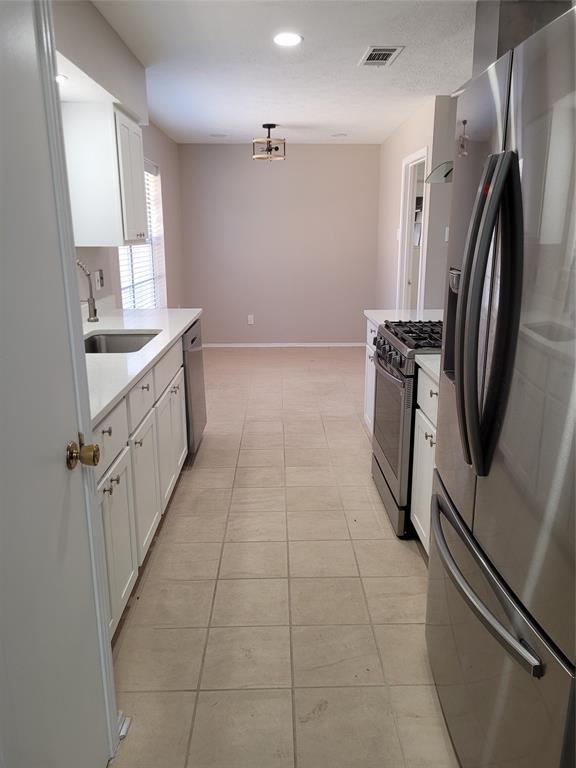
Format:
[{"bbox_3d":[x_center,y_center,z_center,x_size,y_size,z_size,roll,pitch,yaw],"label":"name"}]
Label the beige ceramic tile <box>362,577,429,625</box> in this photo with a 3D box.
[{"bbox_3d":[0.464,0.866,2.310,0.301,0.012,0.300,-1,15,-1],"label":"beige ceramic tile"}]

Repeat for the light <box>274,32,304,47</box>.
[{"bbox_3d":[0.000,-1.905,3.185,0.175,0.025,0.175,-1,15,-1],"label":"light"}]

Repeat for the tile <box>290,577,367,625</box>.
[{"bbox_3d":[0.161,0.873,2.319,0.302,0.012,0.302,-1,15,-1],"label":"tile"}]

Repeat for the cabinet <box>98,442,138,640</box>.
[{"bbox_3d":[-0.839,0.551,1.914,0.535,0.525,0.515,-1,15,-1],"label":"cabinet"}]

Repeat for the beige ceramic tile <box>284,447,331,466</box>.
[{"bbox_3d":[0.132,0.486,3.789,0.302,0.010,0.302,-1,15,-1],"label":"beige ceramic tile"}]

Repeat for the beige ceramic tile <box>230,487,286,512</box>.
[{"bbox_3d":[-0.161,0.642,3.179,0.301,0.012,0.300,-1,15,-1],"label":"beige ceramic tile"}]

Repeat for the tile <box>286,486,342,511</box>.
[{"bbox_3d":[0.143,0.639,3.185,0.301,0.012,0.300,-1,15,-1],"label":"tile"}]

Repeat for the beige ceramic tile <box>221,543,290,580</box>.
[{"bbox_3d":[-0.150,0.801,2.610,0.302,0.012,0.302,-1,15,-1],"label":"beige ceramic tile"}]

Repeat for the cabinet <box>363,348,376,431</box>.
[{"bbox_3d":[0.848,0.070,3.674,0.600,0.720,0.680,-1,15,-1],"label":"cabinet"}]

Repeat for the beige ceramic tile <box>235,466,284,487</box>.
[{"bbox_3d":[-0.167,0.565,3.478,0.299,0.010,0.299,-1,15,-1],"label":"beige ceramic tile"}]

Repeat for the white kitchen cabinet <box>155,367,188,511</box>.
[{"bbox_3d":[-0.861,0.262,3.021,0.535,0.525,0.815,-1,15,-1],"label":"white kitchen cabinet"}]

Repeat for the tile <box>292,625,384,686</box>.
[{"bbox_3d":[0.166,0.942,2.006,0.299,0.010,0.299,-1,15,-1],"label":"tile"}]

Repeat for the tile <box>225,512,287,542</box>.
[{"bbox_3d":[-0.156,0.724,2.906,0.302,0.012,0.302,-1,15,-1],"label":"tile"}]

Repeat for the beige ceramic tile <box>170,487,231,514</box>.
[{"bbox_3d":[-0.467,0.648,3.190,0.302,0.010,0.302,-1,15,-1],"label":"beige ceramic tile"}]

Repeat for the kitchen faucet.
[{"bbox_3d":[-1.181,-0.562,3.361,0.070,0.420,0.250,-1,15,-1],"label":"kitchen faucet"}]

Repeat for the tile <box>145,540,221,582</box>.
[{"bbox_3d":[-0.455,0.803,2.600,0.302,0.010,0.302,-1,15,-1],"label":"tile"}]

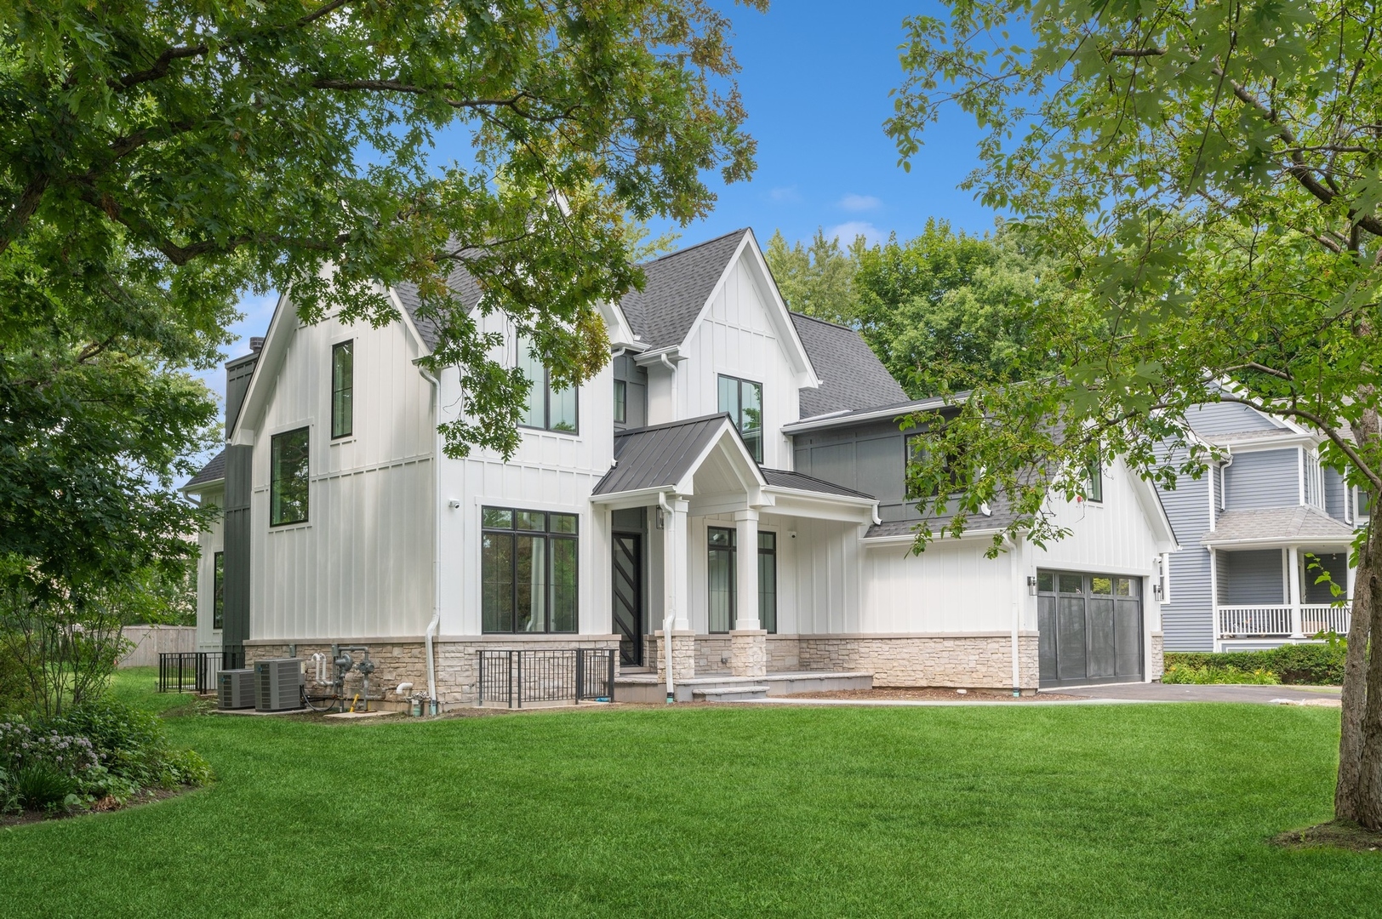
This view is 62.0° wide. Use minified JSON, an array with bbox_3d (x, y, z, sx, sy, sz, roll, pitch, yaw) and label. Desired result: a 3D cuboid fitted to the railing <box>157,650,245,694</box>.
[{"bbox_3d":[-11.650,5.078,27.400,2.400,0.960,1.150,-7,-9,42],"label":"railing"}]

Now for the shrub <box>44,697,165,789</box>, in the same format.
[{"bbox_3d":[-5.675,2.753,11.200,1.100,0.830,1.050,3,-7,-27],"label":"shrub"}]

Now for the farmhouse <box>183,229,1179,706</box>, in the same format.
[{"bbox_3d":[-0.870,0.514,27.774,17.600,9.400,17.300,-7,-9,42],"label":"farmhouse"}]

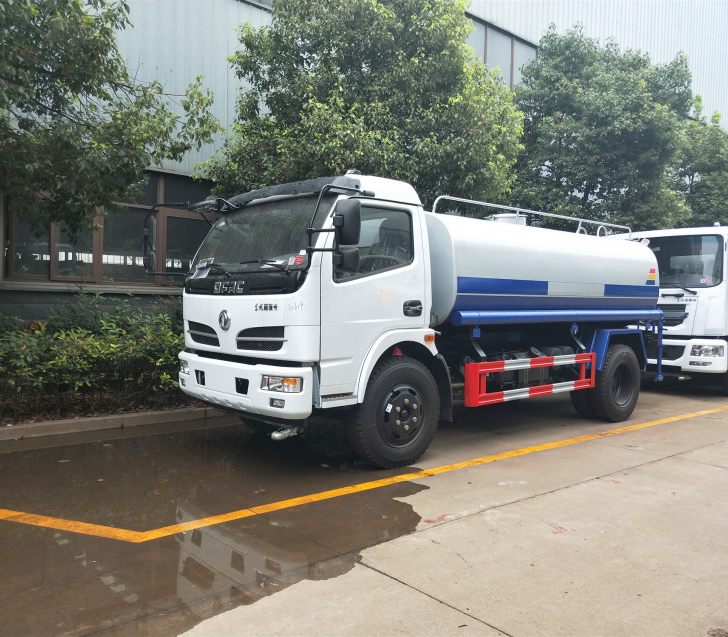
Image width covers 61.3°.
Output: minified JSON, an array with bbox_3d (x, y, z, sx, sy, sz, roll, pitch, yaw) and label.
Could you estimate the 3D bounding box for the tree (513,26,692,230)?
[{"bbox_3d":[6.106,-3.121,16.135,4.500,8.200,4.500,-1,3,-40],"label":"tree"}]

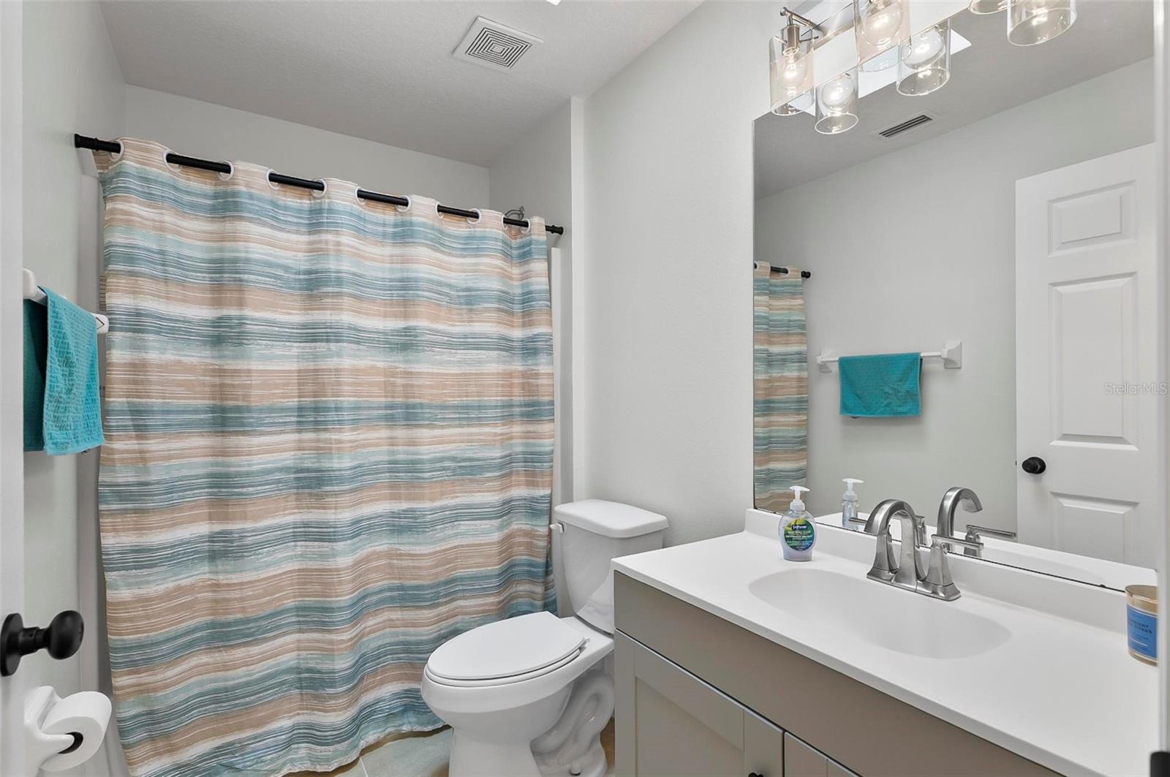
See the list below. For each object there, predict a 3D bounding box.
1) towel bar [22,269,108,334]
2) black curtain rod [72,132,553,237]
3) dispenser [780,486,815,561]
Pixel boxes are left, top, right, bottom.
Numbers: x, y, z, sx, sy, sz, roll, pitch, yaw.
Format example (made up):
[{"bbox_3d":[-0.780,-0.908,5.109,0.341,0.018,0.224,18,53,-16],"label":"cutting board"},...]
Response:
[{"bbox_3d":[-1.048,-0.159,1.020,0.095,0.110,0.660,0,0,-33],"label":"towel bar"},{"bbox_3d":[-0.735,-0.671,1.812,1.520,0.040,0.040,0,0,-32],"label":"black curtain rod"},{"bbox_3d":[0.499,0.312,1.222,0.084,0.171,0.052,0,0,1],"label":"dispenser"}]

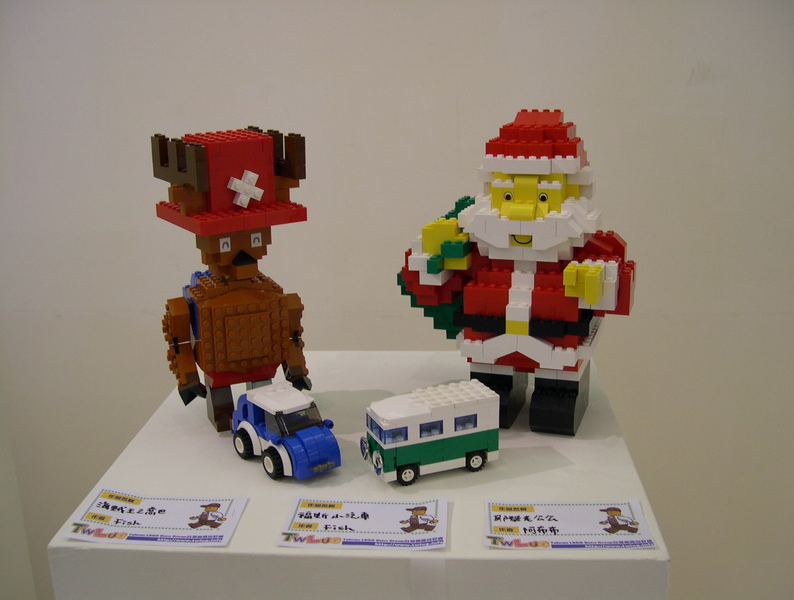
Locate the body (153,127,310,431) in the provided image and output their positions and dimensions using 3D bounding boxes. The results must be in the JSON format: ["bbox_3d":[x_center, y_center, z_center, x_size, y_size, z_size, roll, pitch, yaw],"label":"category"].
[{"bbox_3d":[-0.122,-0.015,0.643,0.105,0.207,0.091,-8,19,-24],"label":"body"}]

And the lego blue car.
[{"bbox_3d":[-0.073,0.086,0.589,0.050,0.044,0.082,-13,21,-35],"label":"lego blue car"}]

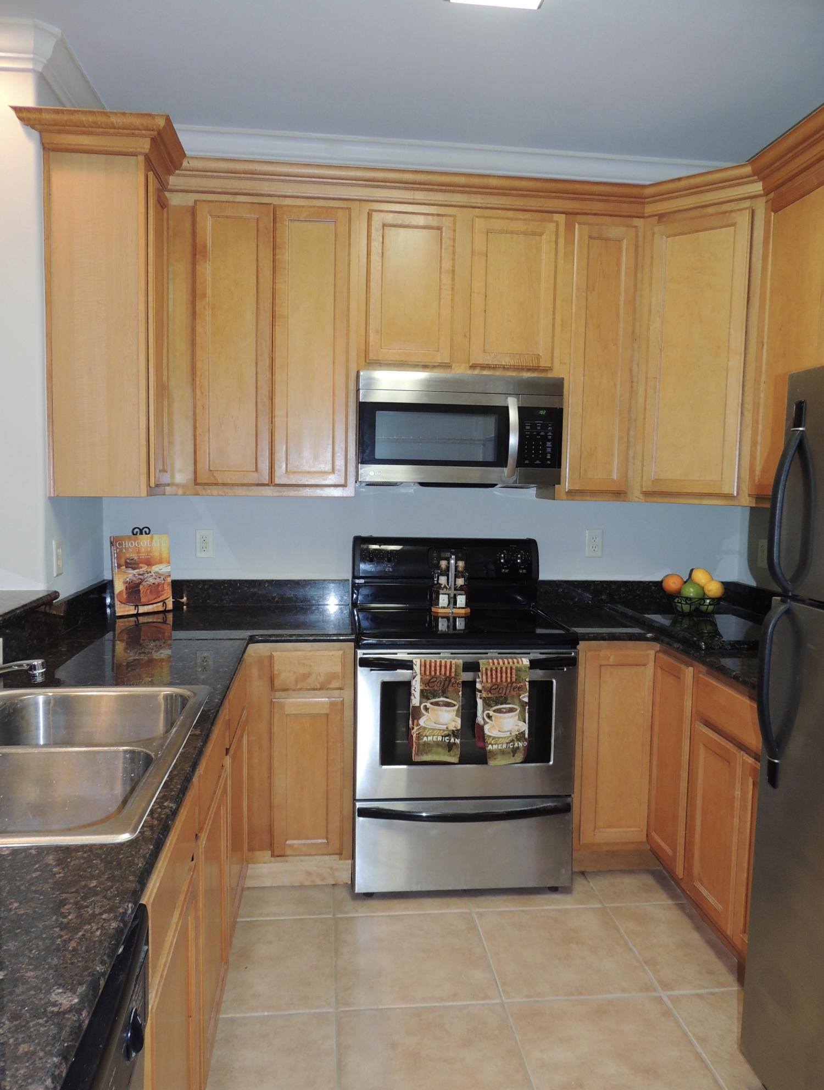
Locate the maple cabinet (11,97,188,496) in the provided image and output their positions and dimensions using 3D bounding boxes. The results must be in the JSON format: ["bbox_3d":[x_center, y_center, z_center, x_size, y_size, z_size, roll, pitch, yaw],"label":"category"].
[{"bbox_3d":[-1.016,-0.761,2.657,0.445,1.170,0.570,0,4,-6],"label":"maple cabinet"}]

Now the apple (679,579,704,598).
[{"bbox_3d":[1.064,0.175,2.896,0.088,0.085,0.088,0,4,-6],"label":"apple"}]

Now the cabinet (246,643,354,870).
[{"bbox_3d":[-0.409,0.696,2.901,0.370,0.785,0.625,1,5,-6],"label":"cabinet"}]

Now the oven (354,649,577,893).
[{"bbox_3d":[0.159,0.743,2.890,0.757,0.860,0.660,1,5,-6],"label":"oven"}]

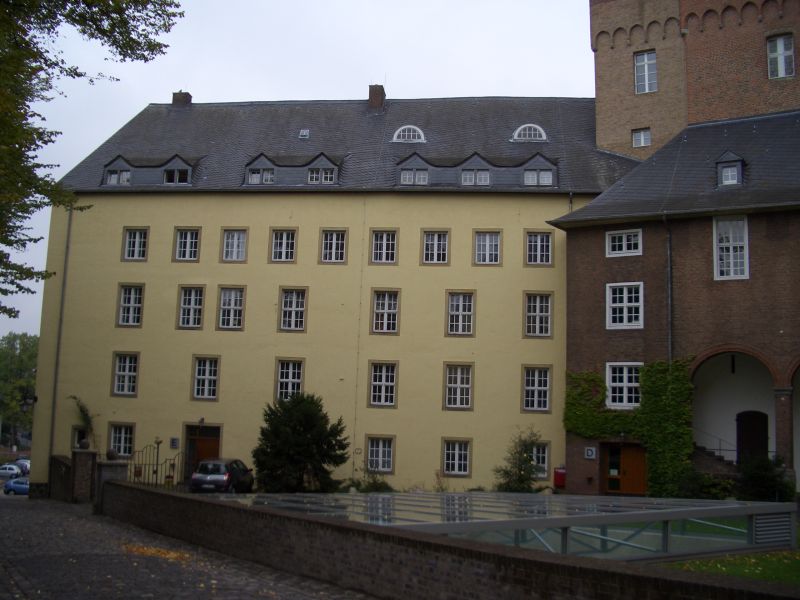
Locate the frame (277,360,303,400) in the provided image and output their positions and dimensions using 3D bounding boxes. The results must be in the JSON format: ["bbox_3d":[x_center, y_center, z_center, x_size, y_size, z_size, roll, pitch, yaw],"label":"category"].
[{"bbox_3d":[-5.203,3.886,38.472,1.120,1.970,0.150,1,-7,8],"label":"frame"}]

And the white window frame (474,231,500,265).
[{"bbox_3d":[4.089,-2.398,37.478,1.084,1.529,0.180,1,-7,8],"label":"white window frame"}]

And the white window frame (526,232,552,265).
[{"bbox_3d":[6.610,-2.468,38.494,1.135,1.537,0.130,1,-7,8],"label":"white window frame"}]

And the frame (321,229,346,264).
[{"bbox_3d":[-3.114,-2.531,38.453,1.118,1.520,0.180,1,-7,8],"label":"frame"}]

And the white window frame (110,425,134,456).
[{"bbox_3d":[-13.470,6.854,39.237,1.120,1.470,0.150,1,-7,8],"label":"white window frame"}]

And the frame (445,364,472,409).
[{"bbox_3d":[2.690,3.960,36.880,1.125,1.935,0.180,1,-7,8],"label":"frame"}]

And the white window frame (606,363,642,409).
[{"bbox_3d":[9.659,3.687,34.662,1.620,1.957,0.200,-3,-8,34],"label":"white window frame"}]

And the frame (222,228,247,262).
[{"bbox_3d":[-8.507,-2.803,41.718,1.183,1.610,0.150,1,-7,8],"label":"frame"}]

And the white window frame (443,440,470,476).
[{"bbox_3d":[2.579,7.130,36.504,1.095,1.465,0.180,1,-7,8],"label":"white window frame"}]

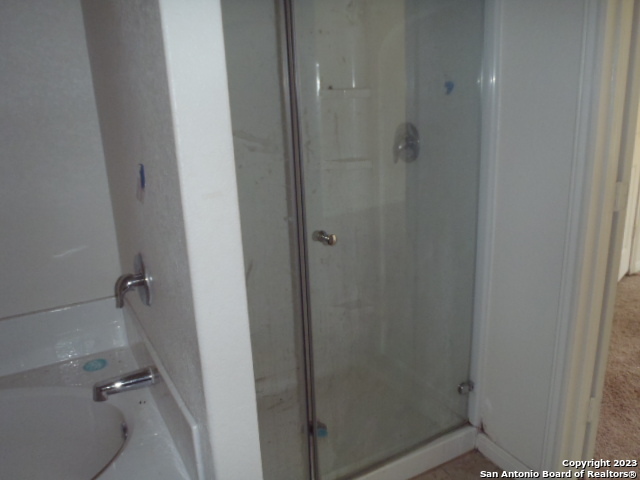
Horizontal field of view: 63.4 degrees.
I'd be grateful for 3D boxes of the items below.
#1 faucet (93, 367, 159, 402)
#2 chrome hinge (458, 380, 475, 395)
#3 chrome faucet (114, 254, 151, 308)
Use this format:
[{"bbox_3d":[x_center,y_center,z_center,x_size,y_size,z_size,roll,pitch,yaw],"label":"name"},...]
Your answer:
[{"bbox_3d":[-0.568,0.430,1.537,0.175,0.062,0.052,-10,15,-27],"label":"faucet"},{"bbox_3d":[0.615,0.620,2.174,0.050,0.043,0.040,-10,15,-27],"label":"chrome hinge"},{"bbox_3d":[-0.579,0.130,1.586,0.092,0.162,0.160,-10,15,-27],"label":"chrome faucet"}]

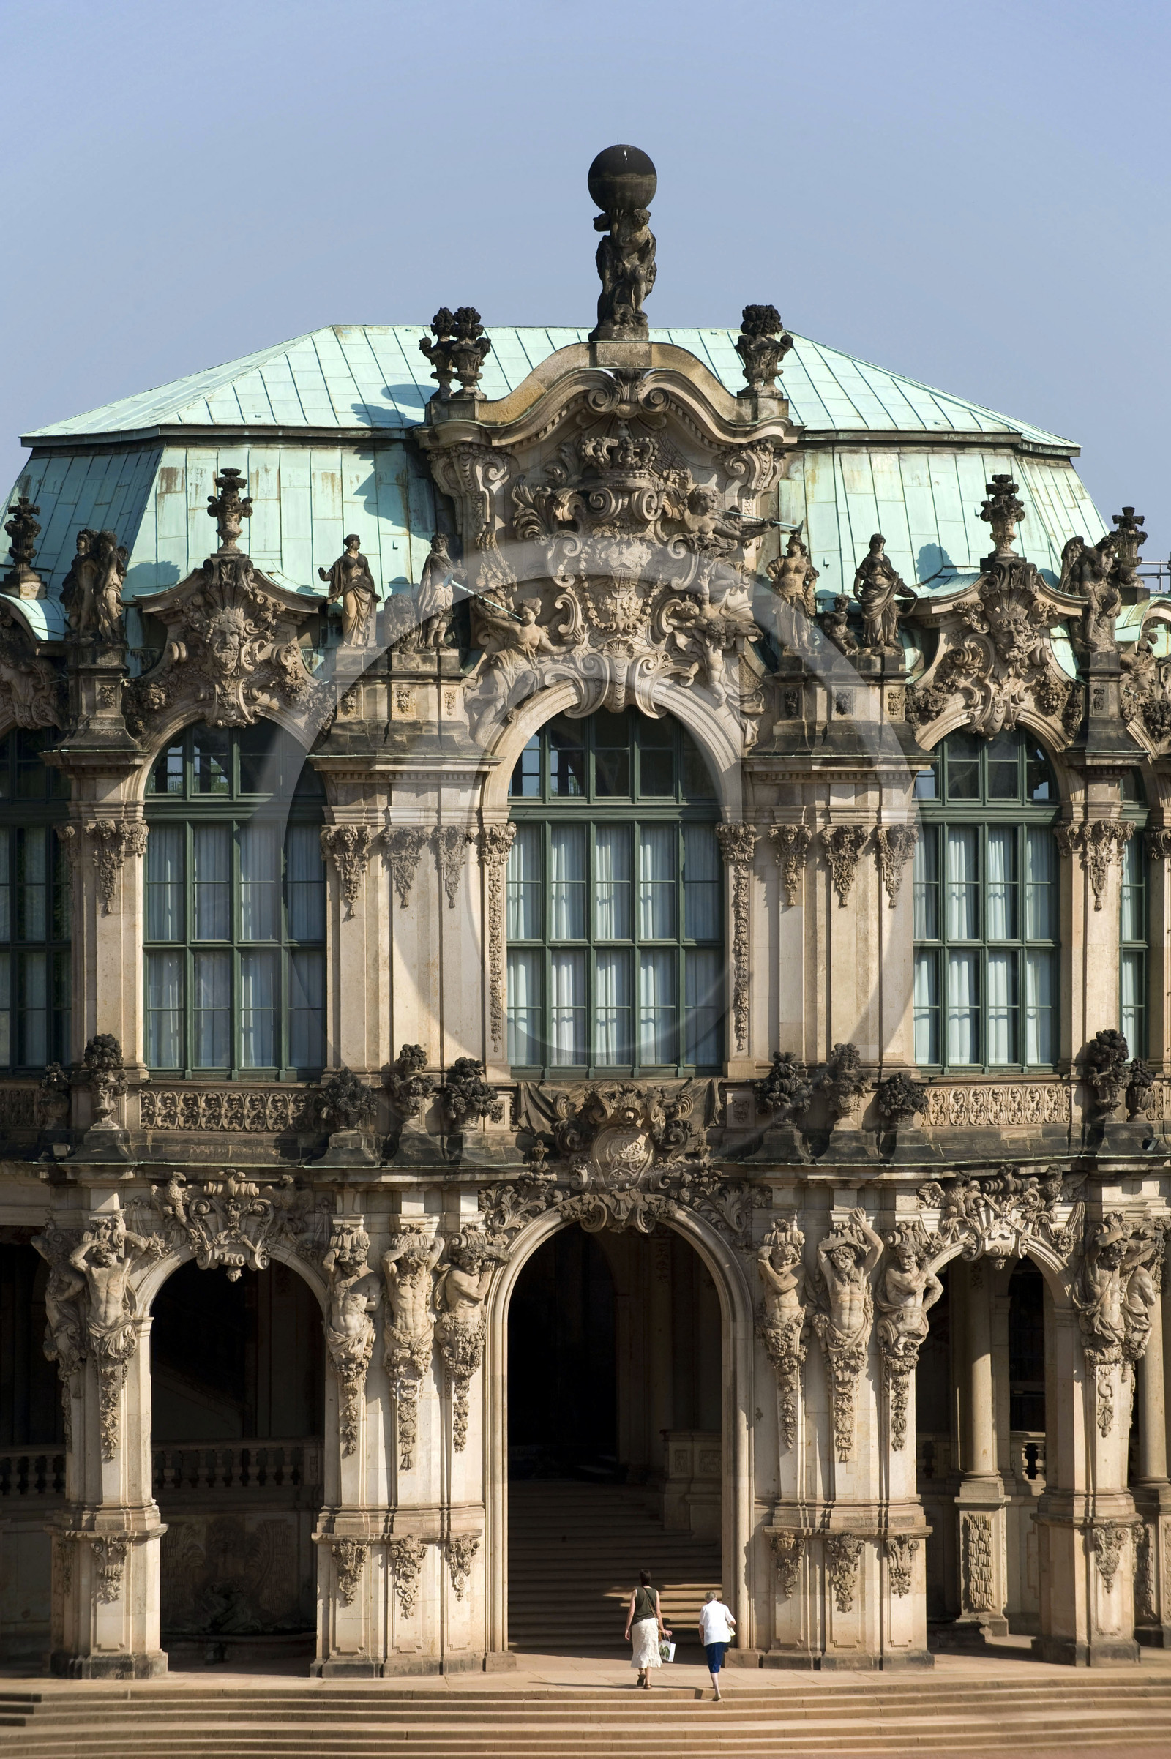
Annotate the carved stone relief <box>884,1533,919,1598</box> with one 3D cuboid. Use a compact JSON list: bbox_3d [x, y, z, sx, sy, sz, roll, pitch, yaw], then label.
[{"bbox_3d":[4.529,9.831,133.000,0.500,0.887,0.200,0,0,-14],"label":"carved stone relief"}]

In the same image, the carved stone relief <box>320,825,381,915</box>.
[{"bbox_3d":[-3.510,-0.143,138.200,0.860,1.324,0.300,0,0,6],"label":"carved stone relief"}]

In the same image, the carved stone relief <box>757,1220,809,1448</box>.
[{"bbox_3d":[2.934,6.767,137.600,0.730,3.445,0.680,0,-1,-13],"label":"carved stone relief"}]

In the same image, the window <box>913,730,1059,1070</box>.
[{"bbox_3d":[5.870,0.294,136.700,2.600,5.000,0.350,0,0,-33],"label":"window"}]

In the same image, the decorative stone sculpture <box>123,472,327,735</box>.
[{"bbox_3d":[-5.366,-4.107,138.300,2.950,3.913,0.950,0,0,12],"label":"decorative stone sculpture"}]

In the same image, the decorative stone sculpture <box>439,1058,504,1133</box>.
[{"bbox_3d":[-1.691,3.200,137.600,0.900,1.115,0.850,0,0,-20],"label":"decorative stone sculpture"}]

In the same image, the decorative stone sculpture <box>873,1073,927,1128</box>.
[{"bbox_3d":[4.530,3.196,133.600,0.750,0.840,0.700,0,-1,0],"label":"decorative stone sculpture"}]

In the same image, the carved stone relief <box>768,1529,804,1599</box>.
[{"bbox_3d":[2.922,9.946,134.700,0.480,0.980,0.230,0,0,18],"label":"carved stone relief"}]

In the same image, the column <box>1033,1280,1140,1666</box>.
[{"bbox_3d":[7.286,8.639,135.000,1.200,5.600,1.250,0,-1,-20],"label":"column"}]

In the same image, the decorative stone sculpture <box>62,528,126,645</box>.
[{"bbox_3d":[-6.987,-4.174,132.000,0.900,1.700,0.600,0,-1,8],"label":"decorative stone sculpture"}]

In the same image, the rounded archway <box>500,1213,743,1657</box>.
[{"bbox_3d":[0.531,8.258,138.000,3.550,6.603,0.950,0,-1,-13],"label":"rounded archway"}]

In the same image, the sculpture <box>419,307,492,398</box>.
[{"bbox_3d":[-1.882,-7.601,133.800,1.000,1.300,0.800,0,-1,-14],"label":"sculpture"}]

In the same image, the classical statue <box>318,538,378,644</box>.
[{"bbox_3d":[-3.379,-4.125,132.300,0.860,1.568,0.520,0,0,-10],"label":"classical statue"}]

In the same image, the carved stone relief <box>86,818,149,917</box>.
[{"bbox_3d":[-6.902,-0.183,136.900,0.870,1.399,0.420,0,-1,5],"label":"carved stone relief"}]

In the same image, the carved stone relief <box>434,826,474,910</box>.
[{"bbox_3d":[-1.968,-0.164,138.400,0.560,1.244,0.240,0,0,-26],"label":"carved stone relief"}]

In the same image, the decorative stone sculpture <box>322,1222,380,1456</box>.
[{"bbox_3d":[-3.330,6.535,131.900,0.820,3.282,0.650,0,0,0],"label":"decorative stone sculpture"}]

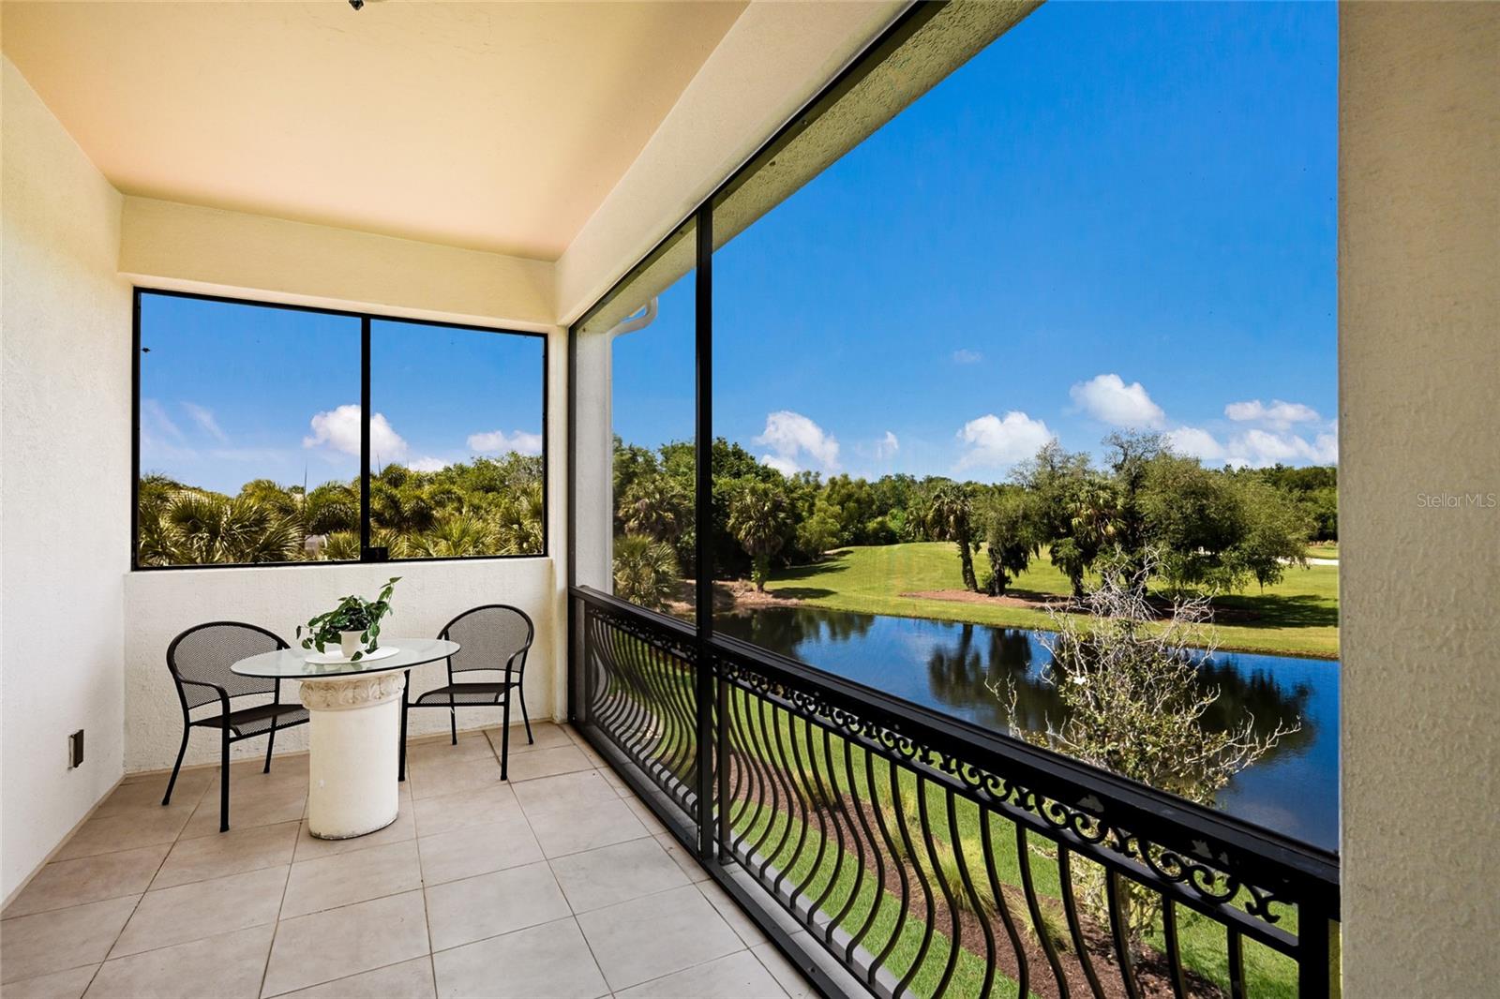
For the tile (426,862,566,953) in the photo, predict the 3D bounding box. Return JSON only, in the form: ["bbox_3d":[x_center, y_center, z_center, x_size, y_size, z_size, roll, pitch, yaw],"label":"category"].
[{"bbox_3d":[-0.941,1.500,2.629,0.466,0.012,0.447,0,0,-28],"label":"tile"}]

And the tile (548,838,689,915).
[{"bbox_3d":[-0.519,1.478,2.799,0.456,0.012,0.452,0,0,-28],"label":"tile"}]

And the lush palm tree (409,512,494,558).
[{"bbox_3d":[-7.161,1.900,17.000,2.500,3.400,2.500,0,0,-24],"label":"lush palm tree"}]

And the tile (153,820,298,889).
[{"bbox_3d":[-2.184,1.499,2.980,0.466,0.012,0.447,0,0,-28],"label":"tile"}]

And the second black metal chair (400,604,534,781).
[{"bbox_3d":[-1.553,1.058,4.005,0.550,0.840,0.590,0,0,1],"label":"second black metal chair"}]

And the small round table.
[{"bbox_3d":[-1.807,1.089,3.245,0.900,0.767,0.900,0,0,-28],"label":"small round table"}]

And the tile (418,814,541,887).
[{"bbox_3d":[-1.151,1.500,3.024,0.466,0.012,0.447,0,0,-28],"label":"tile"}]

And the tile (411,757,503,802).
[{"bbox_3d":[-1.551,1.482,3.765,0.456,0.012,0.452,0,0,-28],"label":"tile"}]

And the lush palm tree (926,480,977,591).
[{"bbox_3d":[11.991,2.223,42.000,3.200,6.400,3.200,0,0,0],"label":"lush palm tree"}]

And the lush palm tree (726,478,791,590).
[{"bbox_3d":[0.556,2.154,42.000,3.800,6.500,3.800,0,0,0],"label":"lush palm tree"}]

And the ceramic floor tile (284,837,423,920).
[{"bbox_3d":[-1.563,1.500,2.805,0.466,0.012,0.447,0,0,-28],"label":"ceramic floor tile"}]

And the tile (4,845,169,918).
[{"bbox_3d":[-2.570,1.499,2.775,0.410,0.012,0.447,0,0,-28],"label":"tile"}]

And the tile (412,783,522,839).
[{"bbox_3d":[-1.361,1.500,3.418,0.466,0.012,0.447,0,0,-28],"label":"tile"}]

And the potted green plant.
[{"bbox_3d":[-1.783,0.522,3.156,0.420,0.360,0.370,0,0,-28],"label":"potted green plant"}]

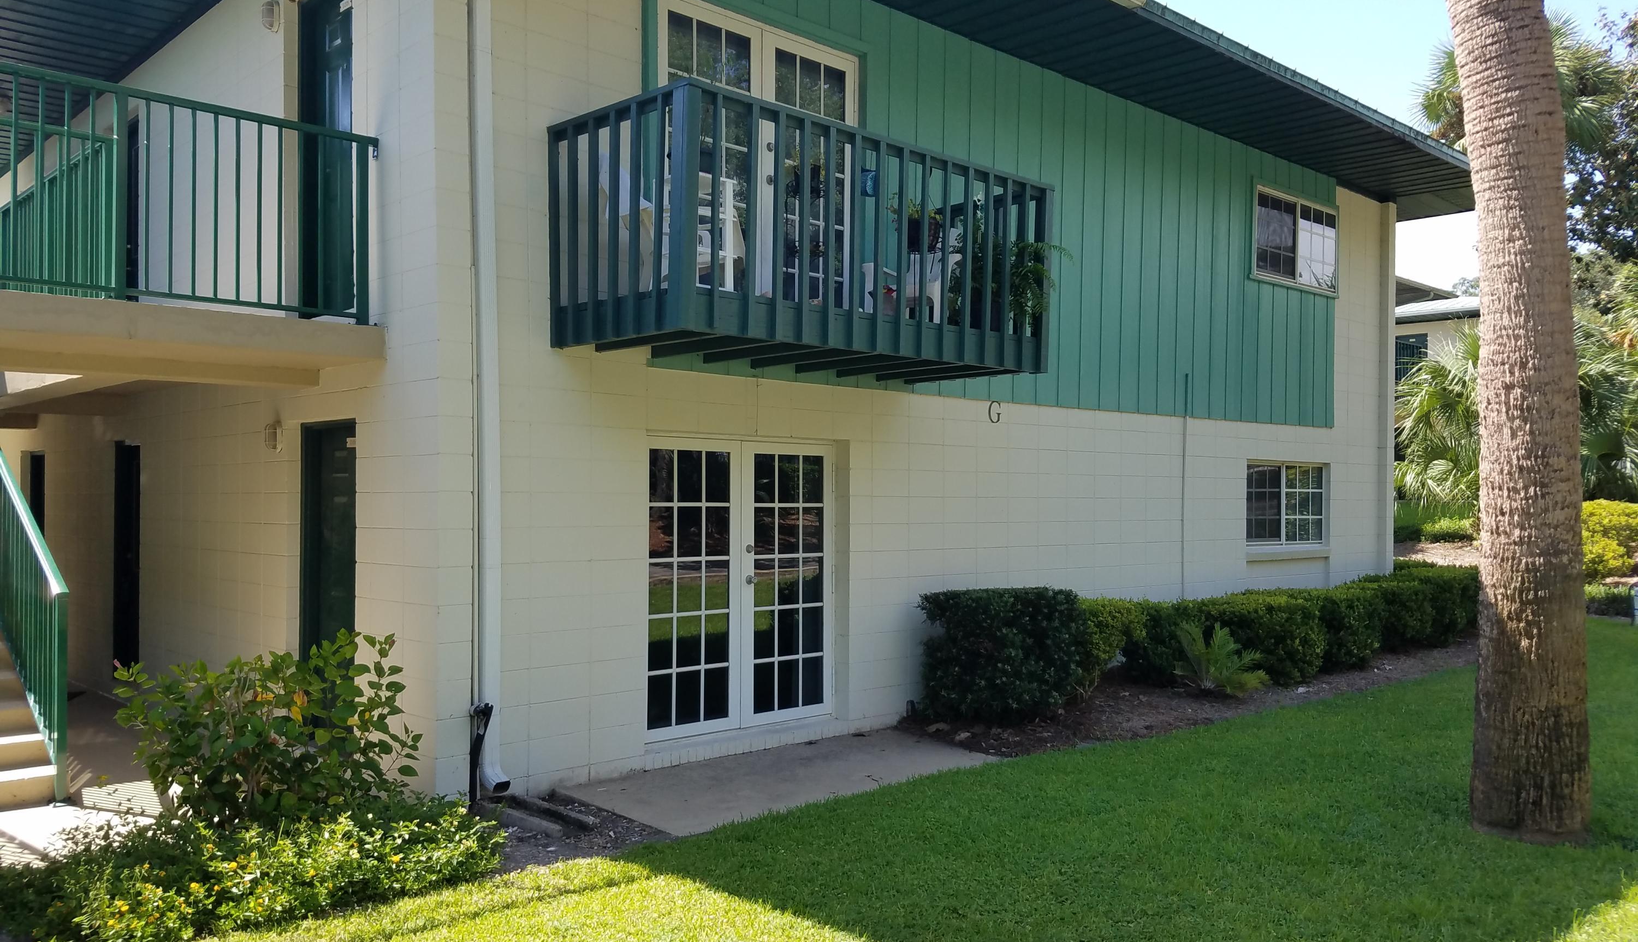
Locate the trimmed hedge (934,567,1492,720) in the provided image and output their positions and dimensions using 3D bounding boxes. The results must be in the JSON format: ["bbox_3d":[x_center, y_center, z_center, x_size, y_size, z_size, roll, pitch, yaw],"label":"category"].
[{"bbox_3d":[4.374,1.398,11.613,9.000,0.980,1.100,1,-2,-42],"label":"trimmed hedge"}]

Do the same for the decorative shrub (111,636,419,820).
[{"bbox_3d":[-2.747,1.308,6.150,1.400,1.000,1.200,1,-2,-42],"label":"decorative shrub"}]

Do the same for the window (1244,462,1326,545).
[{"bbox_3d":[4.936,0.357,13.069,1.650,0.890,0.130,1,-2,-42],"label":"window"}]

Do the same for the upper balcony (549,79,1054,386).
[{"bbox_3d":[0.000,-1.325,7.790,3.070,1.310,1.340,1,-2,-42],"label":"upper balcony"}]

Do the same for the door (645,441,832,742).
[{"bbox_3d":[-0.508,0.766,8.327,1.650,1.950,0.130,1,-2,-42],"label":"door"}]

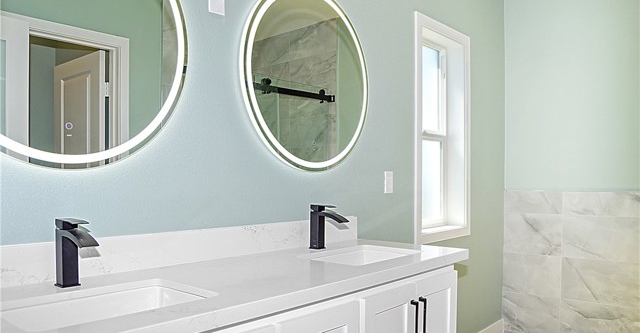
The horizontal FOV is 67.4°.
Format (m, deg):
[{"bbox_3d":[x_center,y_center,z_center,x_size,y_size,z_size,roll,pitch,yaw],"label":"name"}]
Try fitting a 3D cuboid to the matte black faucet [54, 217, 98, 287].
[{"bbox_3d":[-0.616,0.221,1.213,0.163,0.173,0.047,-1,-2,42],"label":"matte black faucet"}]

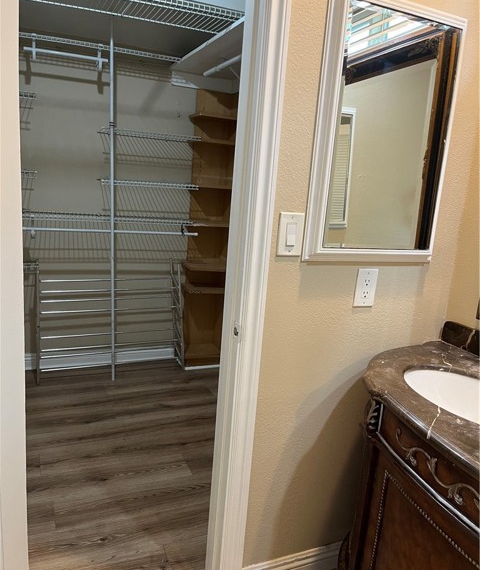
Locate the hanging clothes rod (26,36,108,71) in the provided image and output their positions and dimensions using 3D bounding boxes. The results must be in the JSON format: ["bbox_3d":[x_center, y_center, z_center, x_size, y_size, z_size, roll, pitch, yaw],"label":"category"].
[{"bbox_3d":[-0.959,-1.289,2.671,0.450,0.138,0.050,-1,14,-22],"label":"hanging clothes rod"}]

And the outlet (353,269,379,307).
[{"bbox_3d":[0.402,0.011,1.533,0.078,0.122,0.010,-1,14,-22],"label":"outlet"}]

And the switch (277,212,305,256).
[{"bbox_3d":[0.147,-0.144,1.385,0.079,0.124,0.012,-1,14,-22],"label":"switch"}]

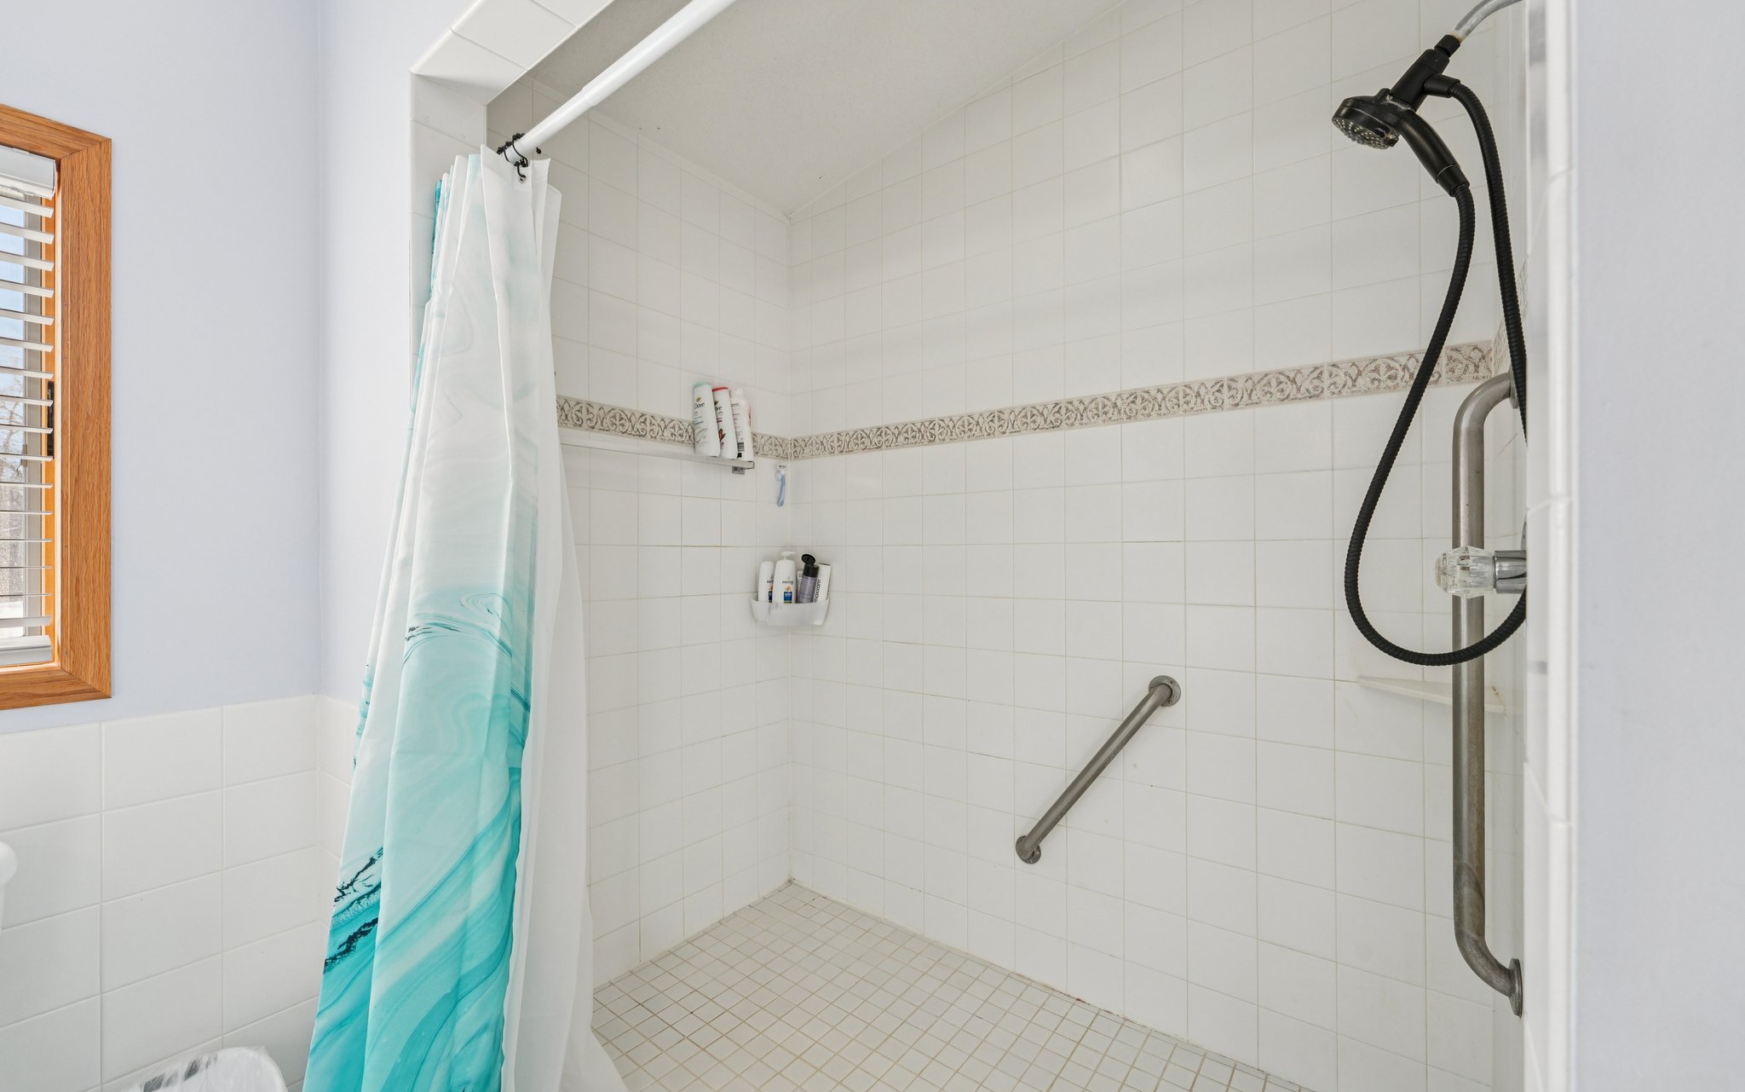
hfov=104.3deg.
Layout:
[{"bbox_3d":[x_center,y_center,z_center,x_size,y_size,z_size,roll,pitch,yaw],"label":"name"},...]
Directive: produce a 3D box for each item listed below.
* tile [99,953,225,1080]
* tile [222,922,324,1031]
[{"bbox_3d":[-1.286,0.852,1.233,0.010,0.154,0.152,-1,-1,39],"label":"tile"},{"bbox_3d":[-1.193,0.852,1.349,0.010,0.154,0.142,-1,-1,39],"label":"tile"}]

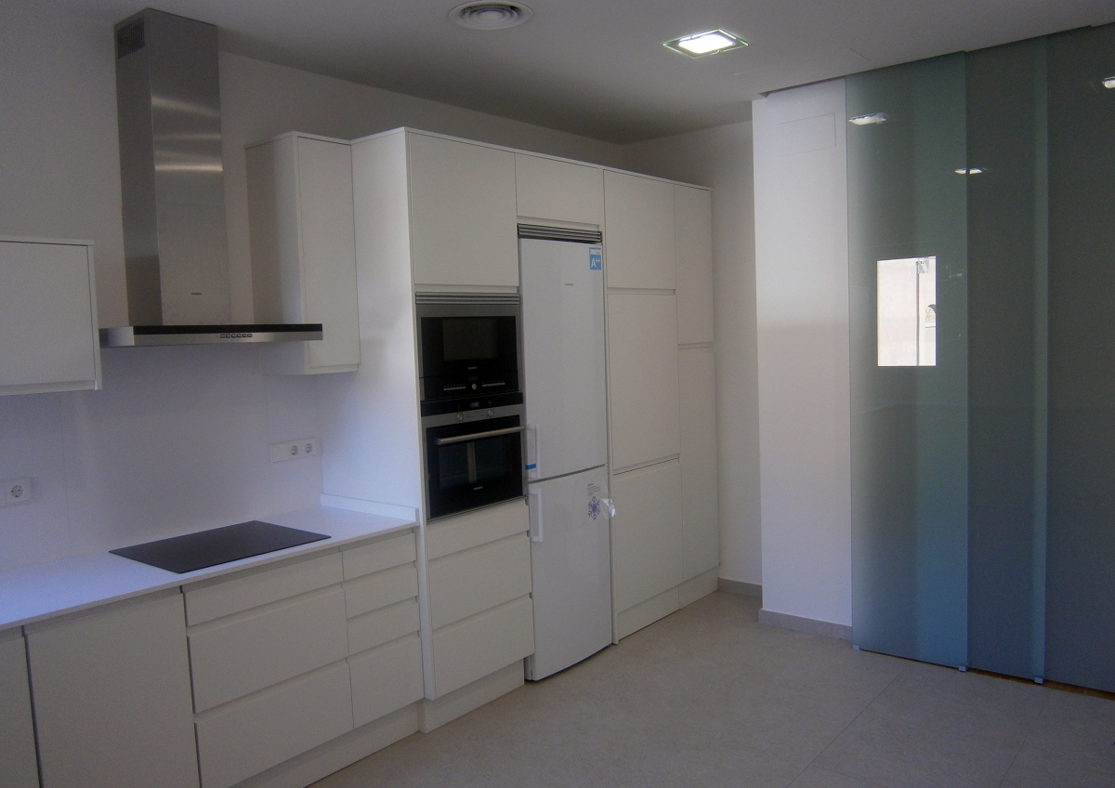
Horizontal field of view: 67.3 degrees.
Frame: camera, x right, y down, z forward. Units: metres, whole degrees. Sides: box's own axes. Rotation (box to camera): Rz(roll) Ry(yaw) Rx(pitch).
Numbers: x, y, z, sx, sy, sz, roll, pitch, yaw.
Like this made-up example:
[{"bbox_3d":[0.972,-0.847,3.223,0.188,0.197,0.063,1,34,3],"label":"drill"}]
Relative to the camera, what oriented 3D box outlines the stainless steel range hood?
[{"bbox_3d":[-1.333,-0.772,3.056,0.504,1.173,0.696,2,6,41],"label":"stainless steel range hood"}]

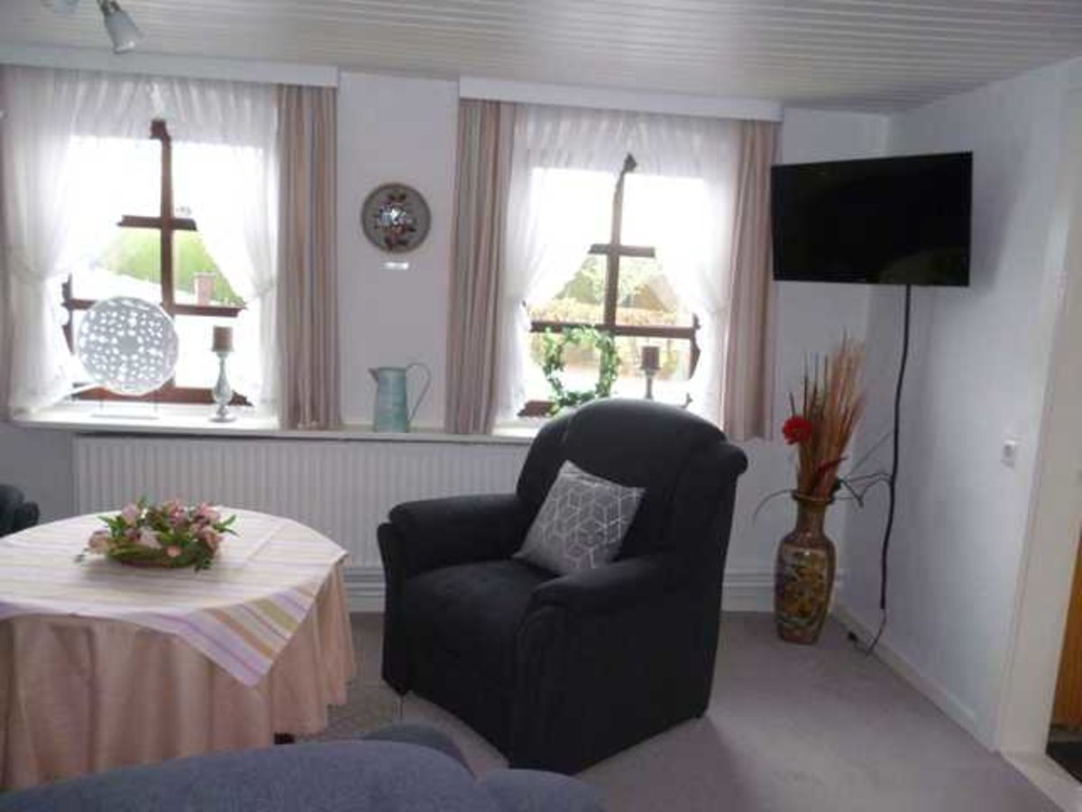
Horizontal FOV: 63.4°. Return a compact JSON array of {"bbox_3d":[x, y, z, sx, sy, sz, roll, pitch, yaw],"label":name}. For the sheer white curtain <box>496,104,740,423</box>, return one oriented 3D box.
[{"bbox_3d":[0.327,-0.546,3.654,0.986,1.318,0.090,1,9,-8],"label":"sheer white curtain"}]

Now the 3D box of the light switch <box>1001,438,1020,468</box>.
[{"bbox_3d":[1.543,0.154,2.906,0.020,0.082,0.080,1,9,-8],"label":"light switch"}]

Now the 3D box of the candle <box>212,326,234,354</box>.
[{"bbox_3d":[-1.258,-0.263,3.455,0.072,0.098,0.072,2,9,-7],"label":"candle"}]

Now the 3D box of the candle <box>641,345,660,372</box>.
[{"bbox_3d":[0.462,-0.195,3.633,0.072,0.098,0.072,2,9,-7],"label":"candle"}]

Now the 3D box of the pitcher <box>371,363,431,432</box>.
[{"bbox_3d":[-0.573,-0.040,3.552,0.246,0.274,0.155,1,9,-8],"label":"pitcher"}]

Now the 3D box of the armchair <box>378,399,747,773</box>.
[{"bbox_3d":[0.049,0.497,2.995,0.926,1.004,0.887,-5,12,-41],"label":"armchair"}]

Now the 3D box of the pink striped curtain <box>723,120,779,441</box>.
[{"bbox_3d":[0.864,-0.485,3.522,0.220,1.260,0.100,2,9,-7],"label":"pink striped curtain"}]

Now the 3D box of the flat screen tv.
[{"bbox_3d":[1.170,-0.660,3.137,0.060,0.435,0.733,-20,21,-41],"label":"flat screen tv"}]

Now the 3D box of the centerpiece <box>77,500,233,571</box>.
[{"bbox_3d":[-1.212,0.387,2.806,0.440,0.158,0.340,1,9,-8],"label":"centerpiece"}]

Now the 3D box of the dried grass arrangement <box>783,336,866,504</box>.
[{"bbox_3d":[1.187,0.060,3.670,0.336,0.680,0.280,1,9,-8],"label":"dried grass arrangement"}]

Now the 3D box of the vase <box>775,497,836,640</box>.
[{"bbox_3d":[1.143,0.709,3.783,0.250,0.620,0.250,1,9,-8],"label":"vase"}]

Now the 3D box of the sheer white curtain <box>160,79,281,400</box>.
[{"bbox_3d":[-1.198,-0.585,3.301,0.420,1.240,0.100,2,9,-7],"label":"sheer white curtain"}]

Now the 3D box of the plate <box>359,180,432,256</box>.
[{"bbox_3d":[-0.558,-0.726,3.379,0.262,0.262,0.030,2,9,-7],"label":"plate"}]

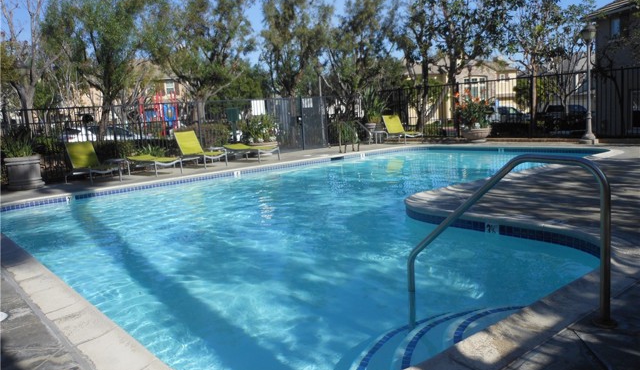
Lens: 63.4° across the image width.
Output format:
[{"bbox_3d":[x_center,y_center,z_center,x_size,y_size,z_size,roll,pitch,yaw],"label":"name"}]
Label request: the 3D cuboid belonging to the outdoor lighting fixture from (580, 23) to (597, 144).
[{"bbox_3d":[6.388,-2.393,12.317,0.380,2.812,0.380,0,9,27],"label":"outdoor lighting fixture"}]

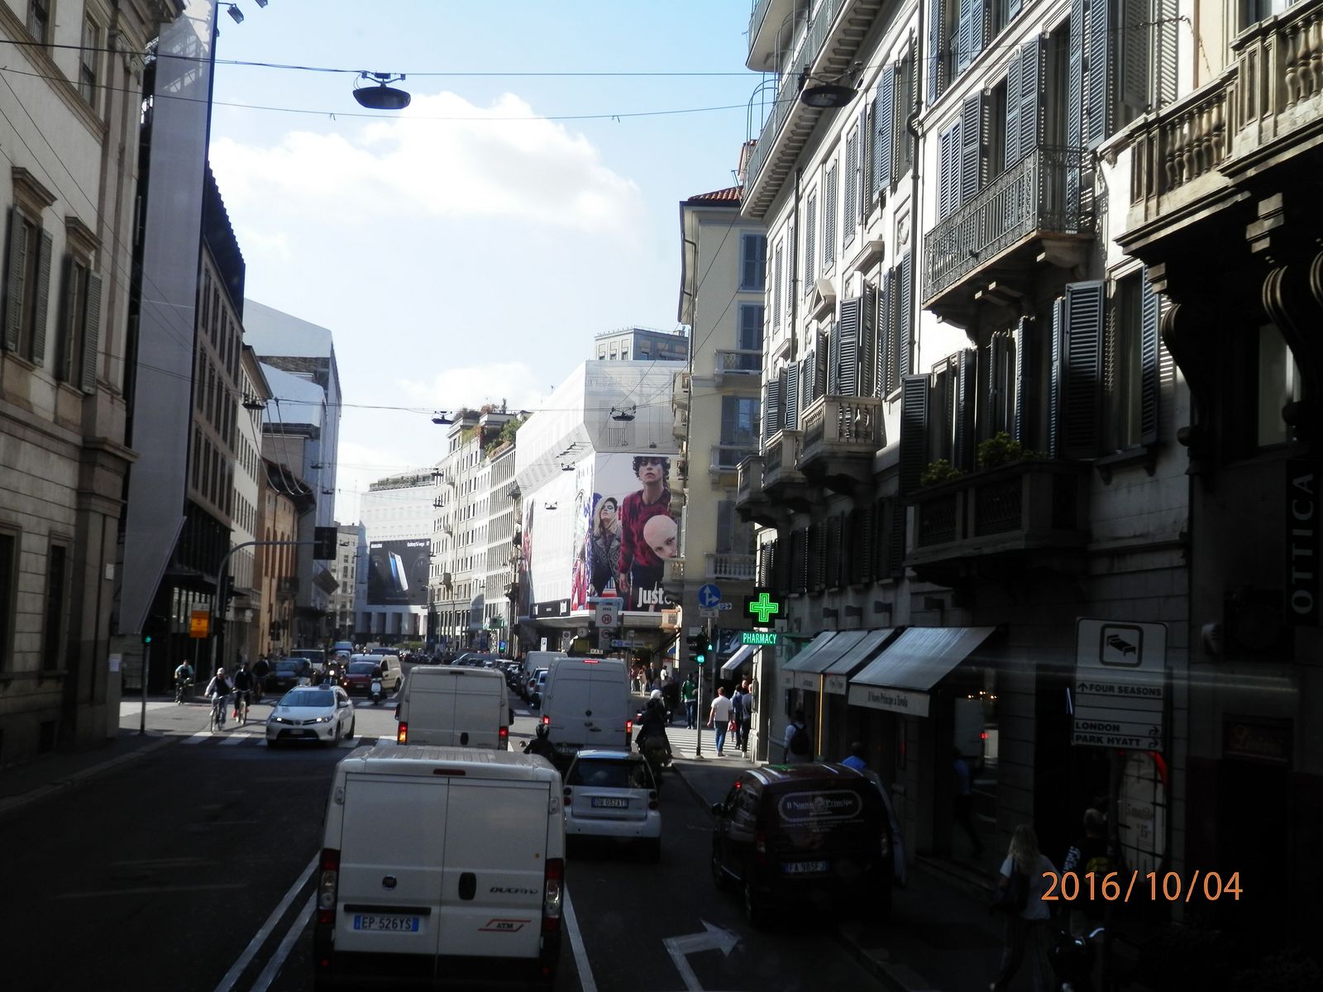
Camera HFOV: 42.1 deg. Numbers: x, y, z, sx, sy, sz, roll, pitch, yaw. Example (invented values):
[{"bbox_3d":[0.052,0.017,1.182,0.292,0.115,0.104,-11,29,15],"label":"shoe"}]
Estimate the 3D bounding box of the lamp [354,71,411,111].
[{"bbox_3d":[-2.629,-3.821,16.200,0.550,0.370,0.550,3,-5,-6],"label":"lamp"}]

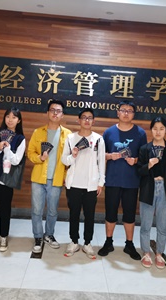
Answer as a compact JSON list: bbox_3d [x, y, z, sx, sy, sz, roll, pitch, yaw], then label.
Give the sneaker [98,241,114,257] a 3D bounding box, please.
[{"bbox_3d":[0.279,1.152,3.655,0.105,0.120,0.290,8,6,35],"label":"sneaker"}]

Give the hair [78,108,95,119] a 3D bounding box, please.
[{"bbox_3d":[0.038,-0.378,3.495,0.180,0.155,0.195,4,5,-1],"label":"hair"}]

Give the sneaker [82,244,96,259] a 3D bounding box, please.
[{"bbox_3d":[0.074,1.147,3.585,0.105,0.110,0.280,2,6,-26],"label":"sneaker"}]

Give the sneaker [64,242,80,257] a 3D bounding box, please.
[{"bbox_3d":[-0.120,1.133,3.587,0.105,0.115,0.285,7,6,29],"label":"sneaker"}]

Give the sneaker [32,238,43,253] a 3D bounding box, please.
[{"bbox_3d":[-0.531,1.092,3.663,0.105,0.125,0.285,3,5,-5],"label":"sneaker"}]

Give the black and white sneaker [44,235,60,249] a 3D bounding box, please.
[{"bbox_3d":[-0.377,1.097,3.786,0.105,0.110,0.285,0,7,-43],"label":"black and white sneaker"}]

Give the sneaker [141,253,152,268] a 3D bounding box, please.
[{"bbox_3d":[0.714,1.209,3.467,0.092,0.100,0.245,4,5,-1],"label":"sneaker"}]

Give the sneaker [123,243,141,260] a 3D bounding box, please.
[{"bbox_3d":[0.581,1.174,3.647,0.110,0.120,0.290,1,6,-31],"label":"sneaker"}]

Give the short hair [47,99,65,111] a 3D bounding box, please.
[{"bbox_3d":[-0.315,-0.497,3.640,0.185,0.160,0.200,4,5,-3],"label":"short hair"}]

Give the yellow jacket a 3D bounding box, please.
[{"bbox_3d":[-0.390,0.066,3.570,0.500,0.720,0.310,3,5,-7],"label":"yellow jacket"}]

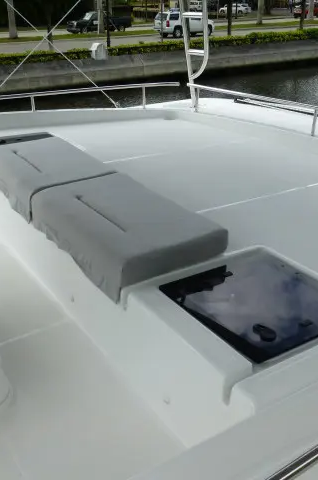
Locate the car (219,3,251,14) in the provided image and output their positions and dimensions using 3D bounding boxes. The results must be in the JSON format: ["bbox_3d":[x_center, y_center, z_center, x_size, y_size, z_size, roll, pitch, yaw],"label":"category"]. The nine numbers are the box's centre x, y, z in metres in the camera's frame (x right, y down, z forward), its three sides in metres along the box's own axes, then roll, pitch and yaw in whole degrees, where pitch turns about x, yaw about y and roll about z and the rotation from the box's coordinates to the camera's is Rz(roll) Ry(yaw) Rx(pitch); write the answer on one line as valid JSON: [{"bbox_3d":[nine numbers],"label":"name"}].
[{"bbox_3d":[11.530,-34.735,75.082,4.650,1.520,1.830,12,29,21],"label":"car"}]

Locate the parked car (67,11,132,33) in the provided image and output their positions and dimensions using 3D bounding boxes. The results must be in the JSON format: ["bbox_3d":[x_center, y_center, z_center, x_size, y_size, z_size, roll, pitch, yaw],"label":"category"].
[{"bbox_3d":[-5.344,-19.932,45.646,5.800,1.900,2.000,-17,32,-32],"label":"parked car"}]

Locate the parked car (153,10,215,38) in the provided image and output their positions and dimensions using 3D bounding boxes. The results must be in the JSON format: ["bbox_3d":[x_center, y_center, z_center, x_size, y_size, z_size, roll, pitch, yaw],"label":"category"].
[{"bbox_3d":[2.166,-18.040,41.869,5.130,1.920,2.000,-16,31,-30],"label":"parked car"}]

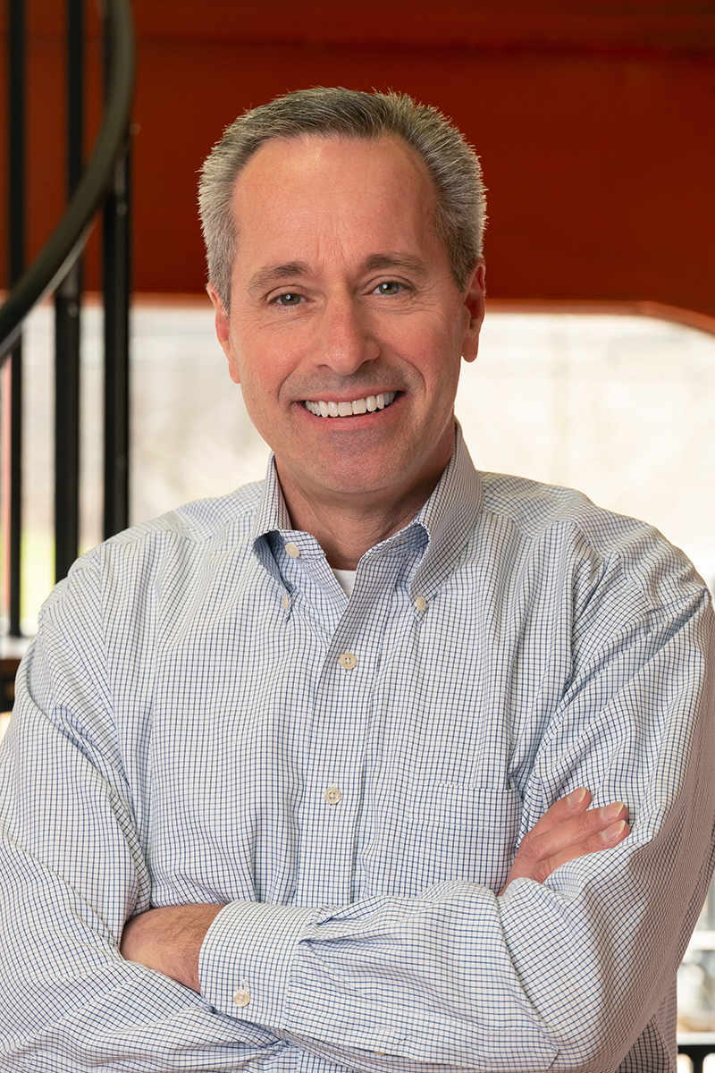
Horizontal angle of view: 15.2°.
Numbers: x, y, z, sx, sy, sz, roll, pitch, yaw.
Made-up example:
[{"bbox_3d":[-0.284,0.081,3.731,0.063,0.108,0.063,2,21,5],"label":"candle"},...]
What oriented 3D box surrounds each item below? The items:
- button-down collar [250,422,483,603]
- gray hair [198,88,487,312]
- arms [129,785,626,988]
[{"bbox_3d":[0.006,-0.011,1.760,0.155,0.125,0.155,0,0,6],"label":"button-down collar"},{"bbox_3d":[-0.010,-0.210,1.770,0.187,0.175,0.205,-5,0,0],"label":"gray hair"},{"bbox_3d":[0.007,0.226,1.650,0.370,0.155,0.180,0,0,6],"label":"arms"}]

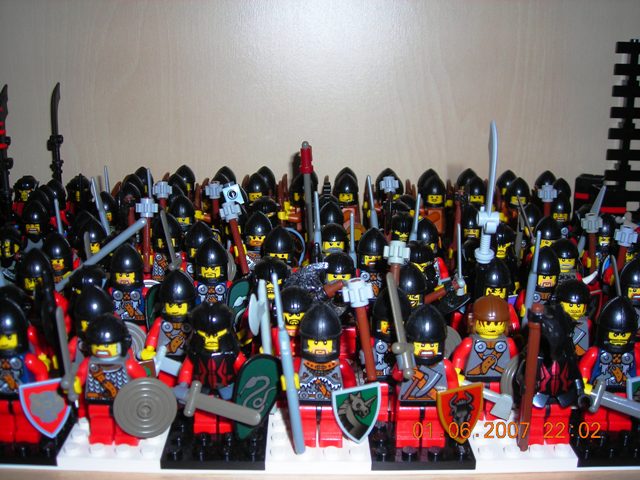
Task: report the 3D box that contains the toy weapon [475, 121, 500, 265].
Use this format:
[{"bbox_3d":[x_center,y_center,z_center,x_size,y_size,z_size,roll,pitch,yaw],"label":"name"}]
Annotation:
[{"bbox_3d":[0.065,-0.018,0.292,0.009,0.056,0.009,3,16,9],"label":"toy weapon"}]

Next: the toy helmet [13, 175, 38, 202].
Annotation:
[{"bbox_3d":[-0.164,-0.030,0.424,0.014,0.015,0.014,-1,16,-7],"label":"toy helmet"}]

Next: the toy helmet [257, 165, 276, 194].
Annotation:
[{"bbox_3d":[-0.031,-0.033,0.427,0.012,0.017,0.013,0,17,-1],"label":"toy helmet"}]

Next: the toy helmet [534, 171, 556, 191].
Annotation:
[{"bbox_3d":[0.134,-0.032,0.448,0.013,0.017,0.014,3,16,8],"label":"toy helmet"}]

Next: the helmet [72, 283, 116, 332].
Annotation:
[{"bbox_3d":[-0.074,0.023,0.247,0.013,0.017,0.013,-3,17,-9],"label":"helmet"}]

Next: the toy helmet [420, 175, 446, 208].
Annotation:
[{"bbox_3d":[0.065,-0.028,0.428,0.013,0.017,0.014,2,16,3],"label":"toy helmet"}]

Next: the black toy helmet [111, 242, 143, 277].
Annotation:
[{"bbox_3d":[-0.074,0.009,0.291,0.013,0.017,0.013,-1,17,-5],"label":"black toy helmet"}]

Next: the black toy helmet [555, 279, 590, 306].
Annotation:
[{"bbox_3d":[0.093,0.020,0.279,0.012,0.011,0.013,2,16,7],"label":"black toy helmet"}]

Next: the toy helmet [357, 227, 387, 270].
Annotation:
[{"bbox_3d":[0.022,0.003,0.316,0.013,0.017,0.014,0,17,0],"label":"toy helmet"}]

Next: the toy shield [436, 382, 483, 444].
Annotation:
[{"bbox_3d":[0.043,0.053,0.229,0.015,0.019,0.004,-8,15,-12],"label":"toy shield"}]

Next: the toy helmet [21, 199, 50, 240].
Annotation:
[{"bbox_3d":[-0.134,-0.010,0.358,0.013,0.017,0.014,-3,17,-10],"label":"toy helmet"}]

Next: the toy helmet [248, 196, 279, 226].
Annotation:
[{"bbox_3d":[-0.027,-0.015,0.374,0.013,0.013,0.013,0,16,-3],"label":"toy helmet"}]

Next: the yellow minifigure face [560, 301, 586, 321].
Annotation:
[{"bbox_3d":[0.093,0.024,0.279,0.010,0.009,0.010,2,16,7],"label":"yellow minifigure face"}]

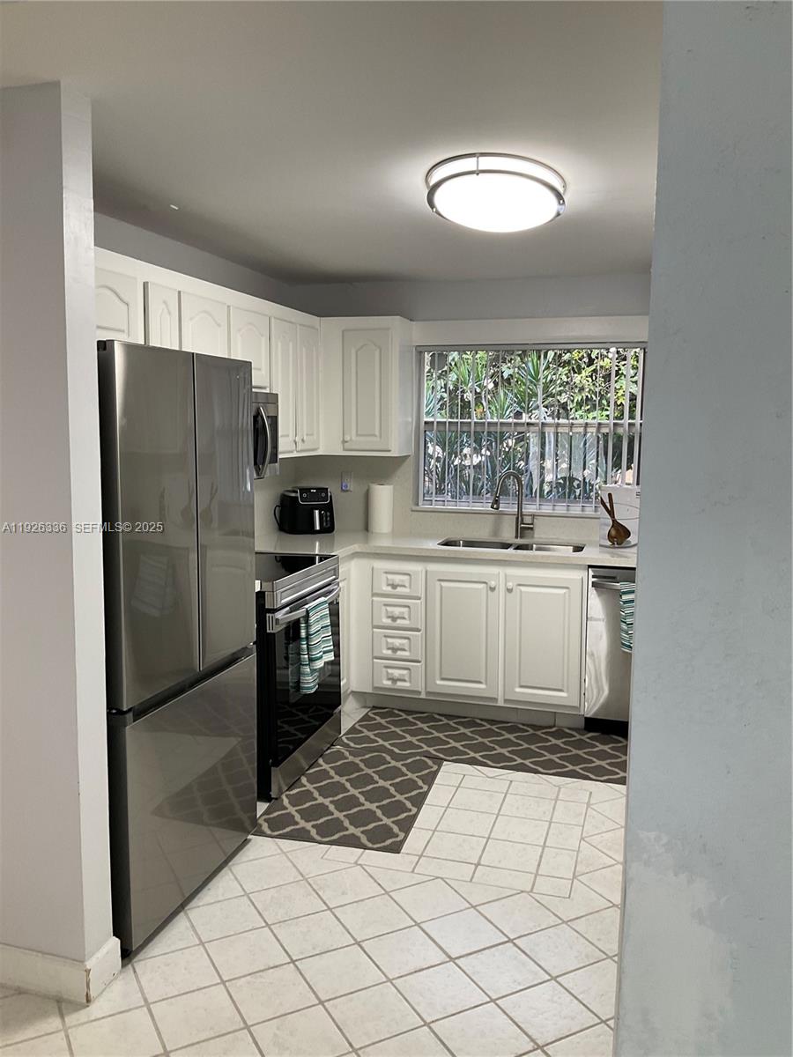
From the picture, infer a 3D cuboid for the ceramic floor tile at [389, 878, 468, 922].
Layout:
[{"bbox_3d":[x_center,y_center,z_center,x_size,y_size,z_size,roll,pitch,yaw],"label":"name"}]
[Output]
[{"bbox_3d":[0.109,1.227,2.910,0.203,0.010,0.203,-3,8,-28],"label":"ceramic floor tile"}]

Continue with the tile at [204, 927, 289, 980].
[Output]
[{"bbox_3d":[-0.444,1.267,2.636,0.201,0.010,0.201,-3,8,-28],"label":"tile"}]

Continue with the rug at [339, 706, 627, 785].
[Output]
[{"bbox_3d":[0.539,1.051,4.338,1.600,0.010,0.650,3,7,18],"label":"rug"}]

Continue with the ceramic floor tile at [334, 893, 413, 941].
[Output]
[{"bbox_3d":[-0.075,1.246,2.832,0.204,0.010,0.204,-3,8,-28],"label":"ceramic floor tile"}]

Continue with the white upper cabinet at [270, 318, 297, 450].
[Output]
[{"bbox_3d":[-0.705,-0.724,4.548,0.320,0.690,0.305,3,7,17],"label":"white upper cabinet"}]

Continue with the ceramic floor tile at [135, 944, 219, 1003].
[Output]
[{"bbox_3d":[-0.623,1.271,2.525,0.202,0.010,0.202,-3,8,-28],"label":"ceramic floor tile"}]

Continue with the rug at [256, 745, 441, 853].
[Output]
[{"bbox_3d":[-0.167,1.122,3.758,0.600,0.012,0.920,2,7,14],"label":"rug"}]

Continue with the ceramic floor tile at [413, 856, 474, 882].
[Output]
[{"bbox_3d":[0.173,1.200,3.114,0.201,0.010,0.120,3,7,16],"label":"ceramic floor tile"}]

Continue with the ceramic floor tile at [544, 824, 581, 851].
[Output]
[{"bbox_3d":[0.640,1.183,3.389,0.121,0.010,0.211,3,7,17],"label":"ceramic floor tile"}]

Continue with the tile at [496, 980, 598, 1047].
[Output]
[{"bbox_3d":[0.403,1.295,2.365,0.202,0.010,0.202,-3,8,-28],"label":"tile"}]

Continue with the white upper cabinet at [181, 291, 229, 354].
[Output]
[{"bbox_3d":[-0.939,-0.786,3.720,0.310,0.385,0.421,2,7,16],"label":"white upper cabinet"}]

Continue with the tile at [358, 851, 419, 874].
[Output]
[{"bbox_3d":[-0.032,1.195,3.176,0.204,0.010,0.117,2,7,17],"label":"tile"}]

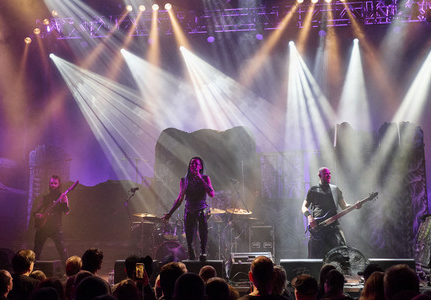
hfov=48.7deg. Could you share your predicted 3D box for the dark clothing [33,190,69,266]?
[{"bbox_3d":[-2.655,1.319,7.700,0.580,1.360,0.420,2,-9,-11],"label":"dark clothing"}]

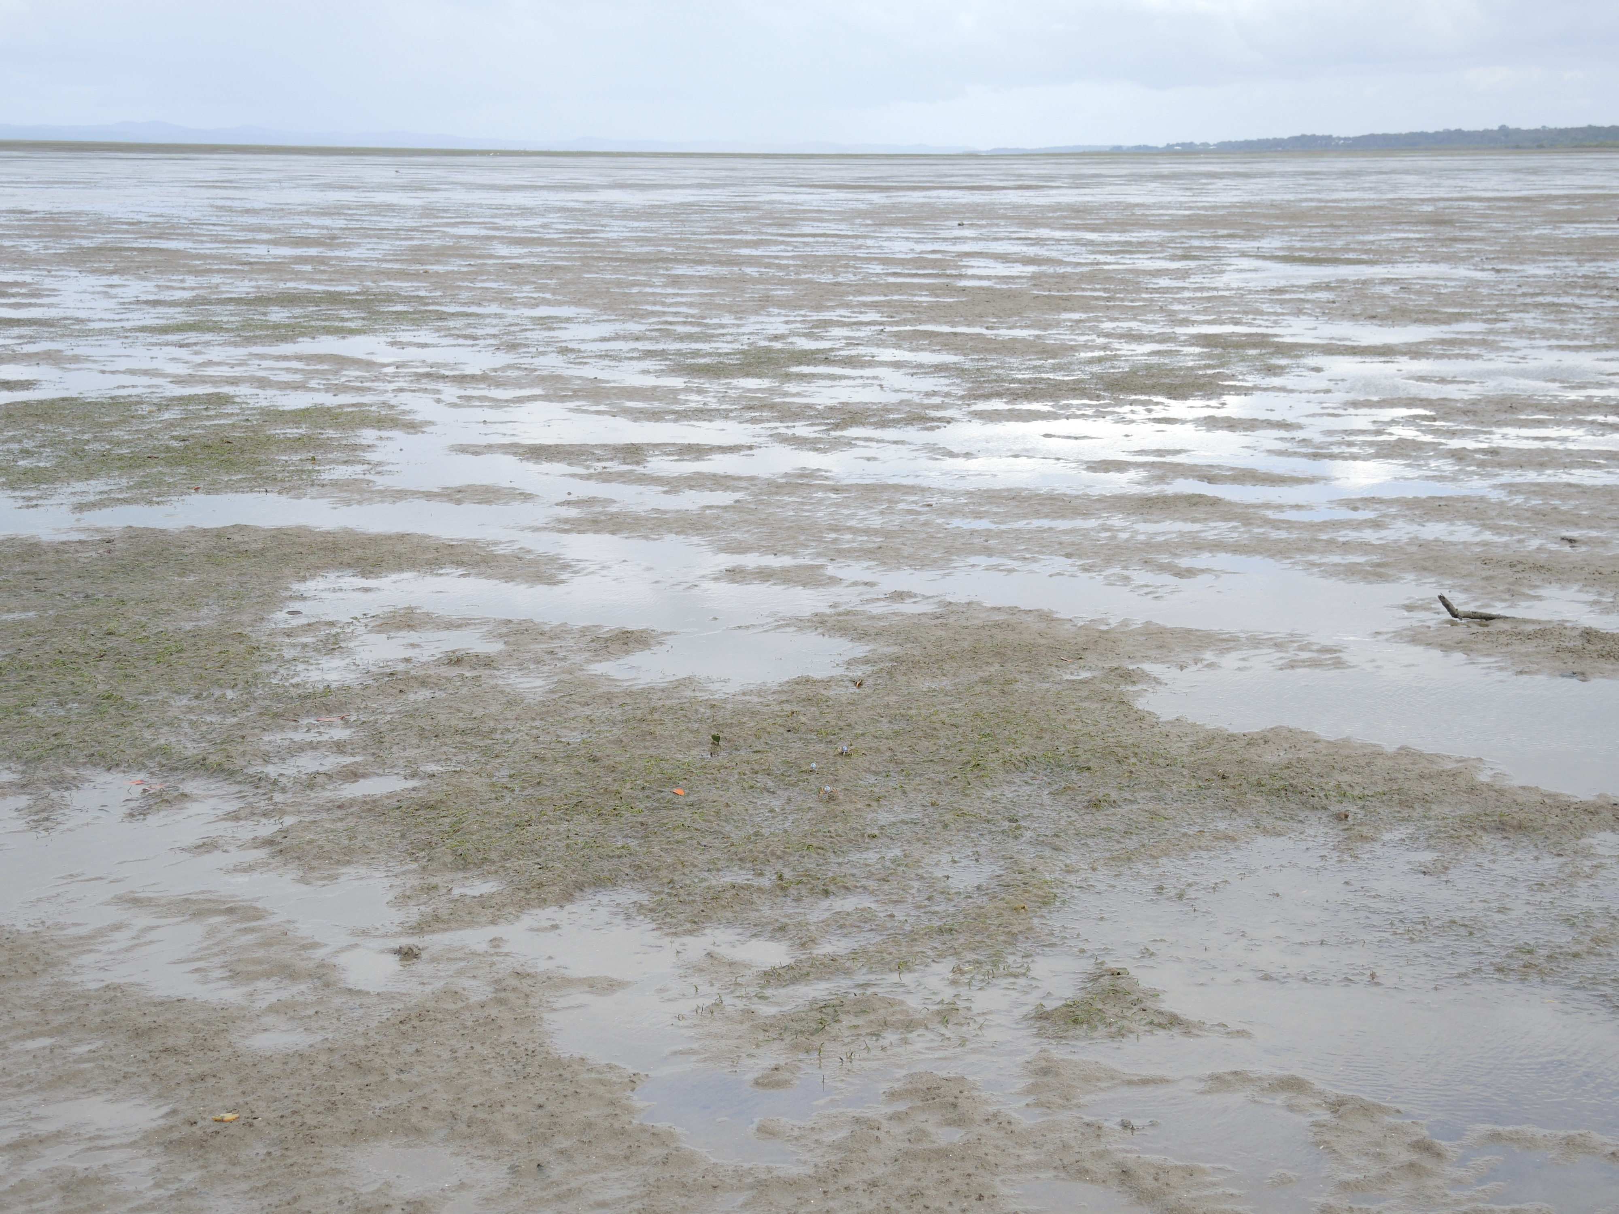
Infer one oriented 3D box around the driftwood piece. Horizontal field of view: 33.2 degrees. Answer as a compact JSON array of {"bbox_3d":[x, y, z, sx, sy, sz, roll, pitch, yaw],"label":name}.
[{"bbox_3d":[2.248,0.002,9.200,0.240,0.095,0.070,0,10,0],"label":"driftwood piece"}]

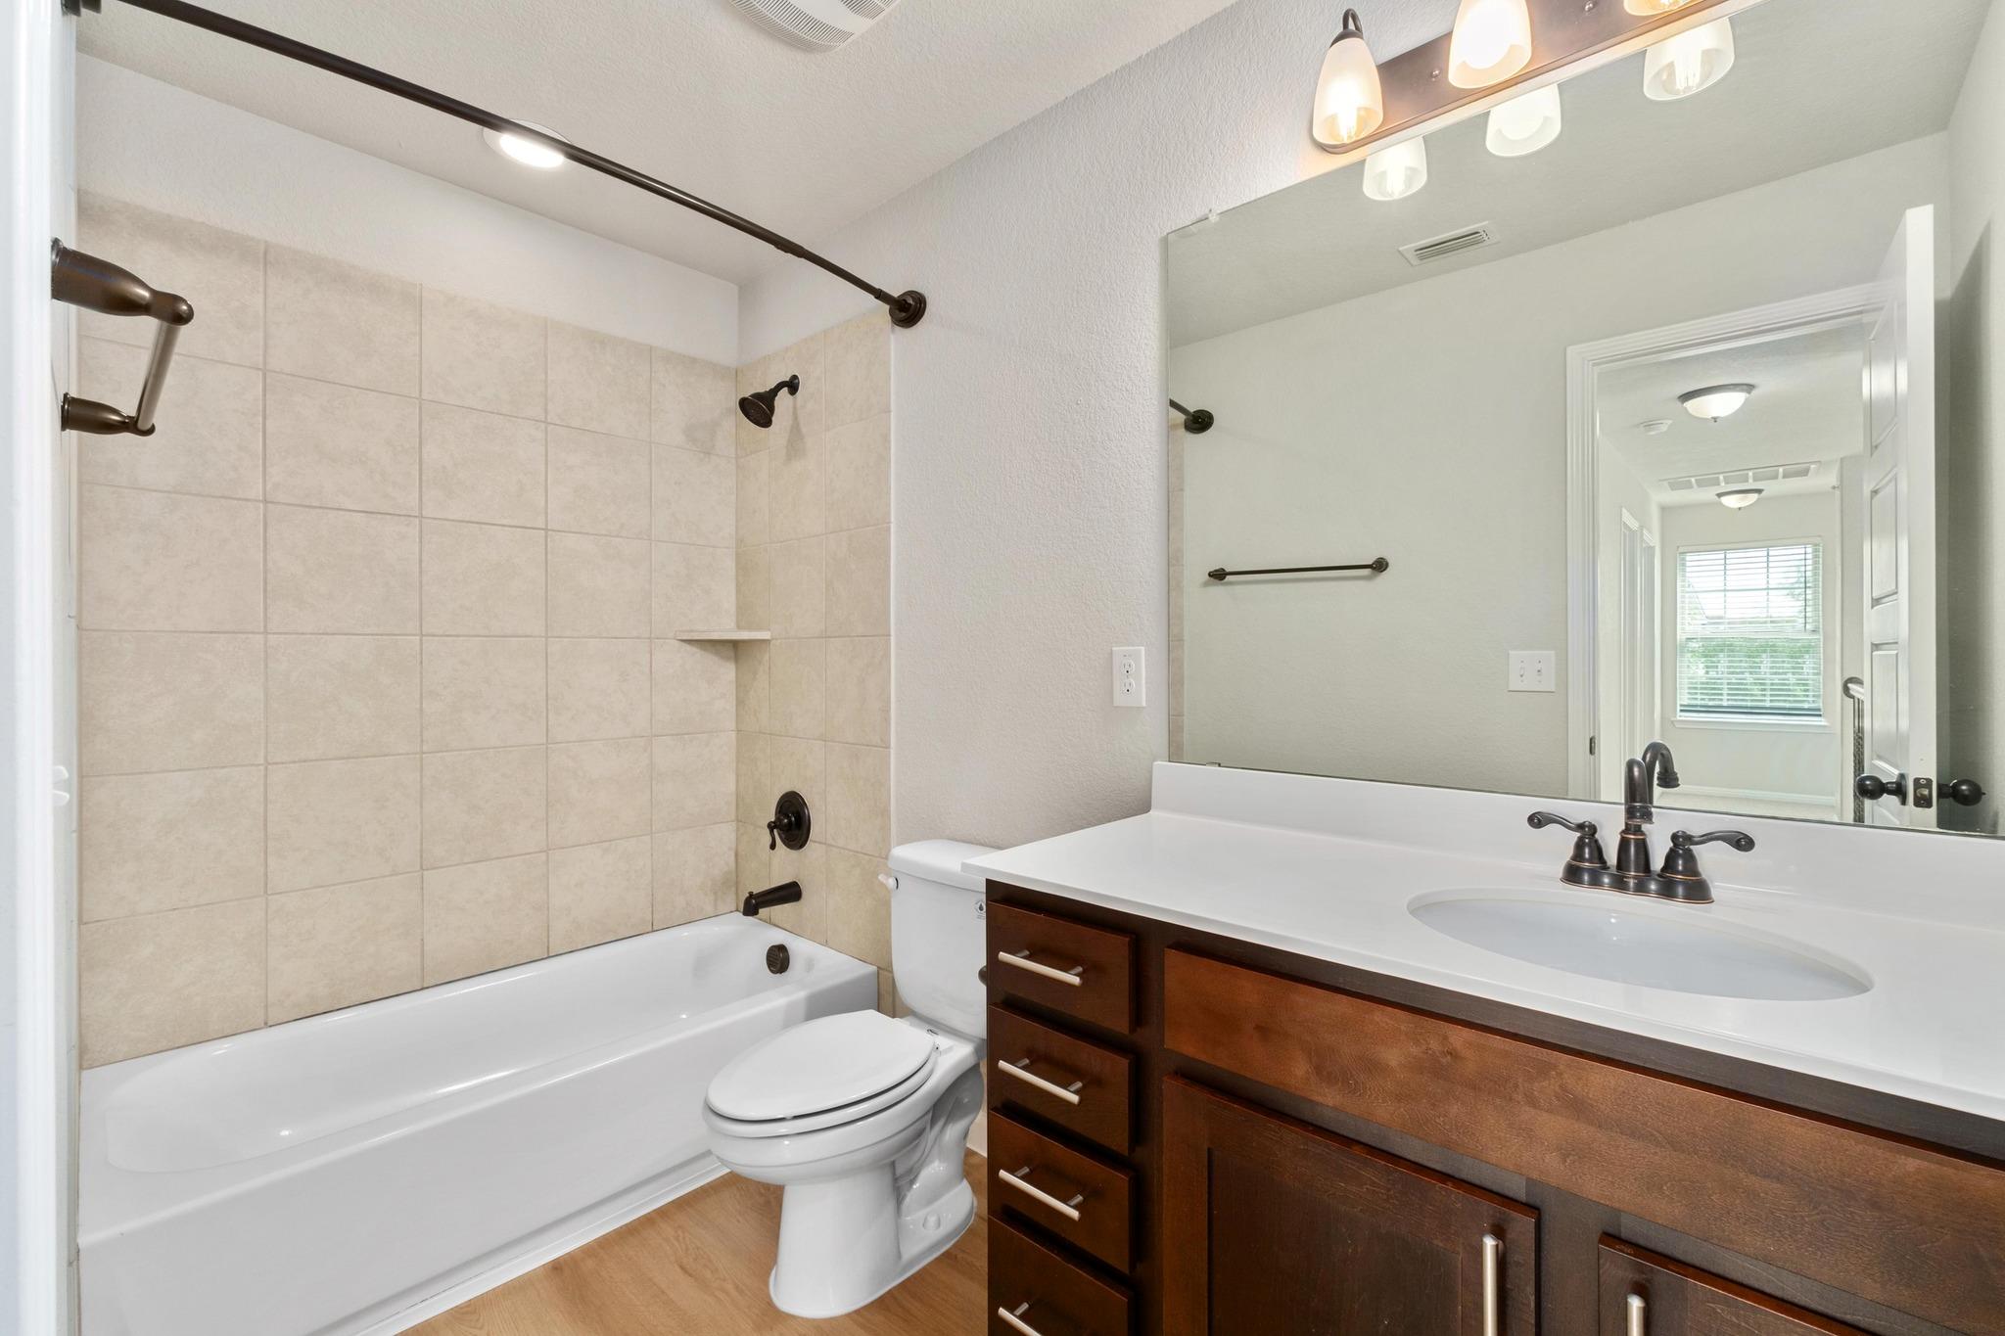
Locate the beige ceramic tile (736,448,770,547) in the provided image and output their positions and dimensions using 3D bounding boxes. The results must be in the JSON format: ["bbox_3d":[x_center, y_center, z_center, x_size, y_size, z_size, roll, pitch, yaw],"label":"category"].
[{"bbox_3d":[-0.818,-0.543,2.757,0.200,0.302,0.010,0,0,43],"label":"beige ceramic tile"}]

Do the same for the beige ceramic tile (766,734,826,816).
[{"bbox_3d":[-0.628,0.371,2.584,0.297,0.301,0.012,0,1,43],"label":"beige ceramic tile"}]

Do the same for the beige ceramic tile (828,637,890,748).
[{"bbox_3d":[-0.408,0.066,2.371,0.296,0.300,0.009,0,1,43],"label":"beige ceramic tile"}]

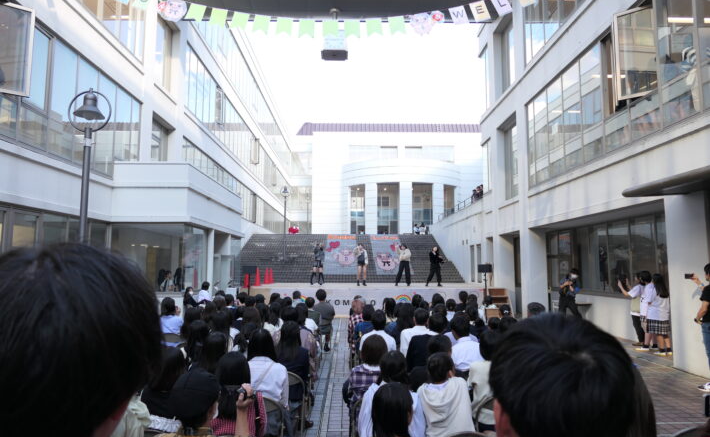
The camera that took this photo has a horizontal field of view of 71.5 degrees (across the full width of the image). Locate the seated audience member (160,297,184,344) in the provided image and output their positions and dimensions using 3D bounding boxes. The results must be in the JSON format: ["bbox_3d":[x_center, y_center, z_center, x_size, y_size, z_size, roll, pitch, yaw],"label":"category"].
[{"bbox_3d":[-2.746,1.837,7.517,0.460,1.270,0.720,-1,-6,13],"label":"seated audience member"}]

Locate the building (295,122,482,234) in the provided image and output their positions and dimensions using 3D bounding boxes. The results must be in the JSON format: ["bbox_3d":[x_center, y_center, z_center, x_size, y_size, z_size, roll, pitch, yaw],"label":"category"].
[{"bbox_3d":[3.999,-3.314,54.164,20.384,13.200,12.500,0,-6,-1],"label":"building"}]

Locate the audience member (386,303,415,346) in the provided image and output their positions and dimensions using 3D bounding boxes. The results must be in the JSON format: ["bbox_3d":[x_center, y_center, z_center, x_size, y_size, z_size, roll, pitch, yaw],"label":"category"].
[{"bbox_3d":[0.643,1.809,6.860,0.460,1.200,0.750,0,-6,-1],"label":"audience member"}]

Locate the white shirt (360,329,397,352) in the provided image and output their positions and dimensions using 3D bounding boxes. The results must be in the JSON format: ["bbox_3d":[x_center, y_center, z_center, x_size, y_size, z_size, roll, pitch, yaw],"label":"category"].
[{"bbox_3d":[0.273,1.552,5.726,0.460,0.580,0.300,0,-6,-1],"label":"white shirt"}]

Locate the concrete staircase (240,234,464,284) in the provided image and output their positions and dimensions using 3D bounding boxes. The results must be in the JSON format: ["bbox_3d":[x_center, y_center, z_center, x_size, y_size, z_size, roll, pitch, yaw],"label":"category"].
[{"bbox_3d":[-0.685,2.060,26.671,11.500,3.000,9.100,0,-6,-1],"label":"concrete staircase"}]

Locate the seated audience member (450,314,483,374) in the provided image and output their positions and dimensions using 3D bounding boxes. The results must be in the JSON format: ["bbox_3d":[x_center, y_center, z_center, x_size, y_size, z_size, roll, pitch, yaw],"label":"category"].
[{"bbox_3d":[1.162,1.633,5.327,0.500,1.240,0.750,0,-6,2],"label":"seated audience member"}]

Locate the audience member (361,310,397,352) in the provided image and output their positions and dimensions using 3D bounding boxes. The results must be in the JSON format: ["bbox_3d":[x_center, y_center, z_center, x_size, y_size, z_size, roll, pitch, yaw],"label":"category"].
[{"bbox_3d":[0.271,1.687,5.913,0.480,1.250,0.750,0,-6,-1],"label":"audience member"}]

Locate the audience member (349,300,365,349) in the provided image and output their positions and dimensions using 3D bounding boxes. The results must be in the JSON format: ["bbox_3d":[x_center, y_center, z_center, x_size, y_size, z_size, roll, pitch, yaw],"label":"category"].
[{"bbox_3d":[0.080,1.855,7.535,0.450,1.274,0.750,0,-6,-1],"label":"audience member"}]

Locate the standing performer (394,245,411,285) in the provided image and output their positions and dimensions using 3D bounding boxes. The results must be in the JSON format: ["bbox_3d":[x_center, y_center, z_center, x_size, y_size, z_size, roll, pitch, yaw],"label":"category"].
[{"bbox_3d":[1.869,1.837,19.138,0.660,1.610,0.420,0,-6,2],"label":"standing performer"}]

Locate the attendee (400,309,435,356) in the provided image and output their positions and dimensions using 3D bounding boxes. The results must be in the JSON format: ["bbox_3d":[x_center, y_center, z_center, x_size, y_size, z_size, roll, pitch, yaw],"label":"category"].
[{"bbox_3d":[0.728,1.659,5.635,0.480,1.285,0.750,0,-6,-1],"label":"attendee"}]

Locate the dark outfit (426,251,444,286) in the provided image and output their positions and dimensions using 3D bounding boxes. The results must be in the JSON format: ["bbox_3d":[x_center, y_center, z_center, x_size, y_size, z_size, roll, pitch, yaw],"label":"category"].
[{"bbox_3d":[3.135,1.955,19.143,0.680,1.380,0.450,2,-6,-21],"label":"dark outfit"}]

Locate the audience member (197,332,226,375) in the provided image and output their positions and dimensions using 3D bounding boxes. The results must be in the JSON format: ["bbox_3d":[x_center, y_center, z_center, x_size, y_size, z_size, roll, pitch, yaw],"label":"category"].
[{"bbox_3d":[-1.101,1.524,4.018,0.450,1.230,0.750,0,-6,-1],"label":"audience member"}]

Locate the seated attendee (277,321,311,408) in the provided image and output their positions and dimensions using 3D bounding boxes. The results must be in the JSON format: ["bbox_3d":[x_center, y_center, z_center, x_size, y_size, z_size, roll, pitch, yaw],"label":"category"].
[{"bbox_3d":[-0.638,1.632,4.989,0.450,1.209,0.750,0,-6,-1],"label":"seated attendee"}]

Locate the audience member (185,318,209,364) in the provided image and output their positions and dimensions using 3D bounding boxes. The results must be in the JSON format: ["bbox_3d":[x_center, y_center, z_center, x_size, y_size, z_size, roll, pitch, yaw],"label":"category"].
[{"bbox_3d":[-1.501,1.609,4.858,0.450,1.230,0.750,0,-6,-1],"label":"audience member"}]

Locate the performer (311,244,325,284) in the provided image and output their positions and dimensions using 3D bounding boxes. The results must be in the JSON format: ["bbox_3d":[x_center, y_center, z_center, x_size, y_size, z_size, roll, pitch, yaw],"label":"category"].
[{"bbox_3d":[-1.476,1.809,19.482,0.520,1.640,0.380,0,-6,-1],"label":"performer"}]

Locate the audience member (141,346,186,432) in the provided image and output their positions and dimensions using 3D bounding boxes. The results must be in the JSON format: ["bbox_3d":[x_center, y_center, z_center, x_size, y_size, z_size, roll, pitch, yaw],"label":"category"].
[{"bbox_3d":[-1.215,1.443,3.305,0.480,1.200,0.750,0,-6,2],"label":"audience member"}]

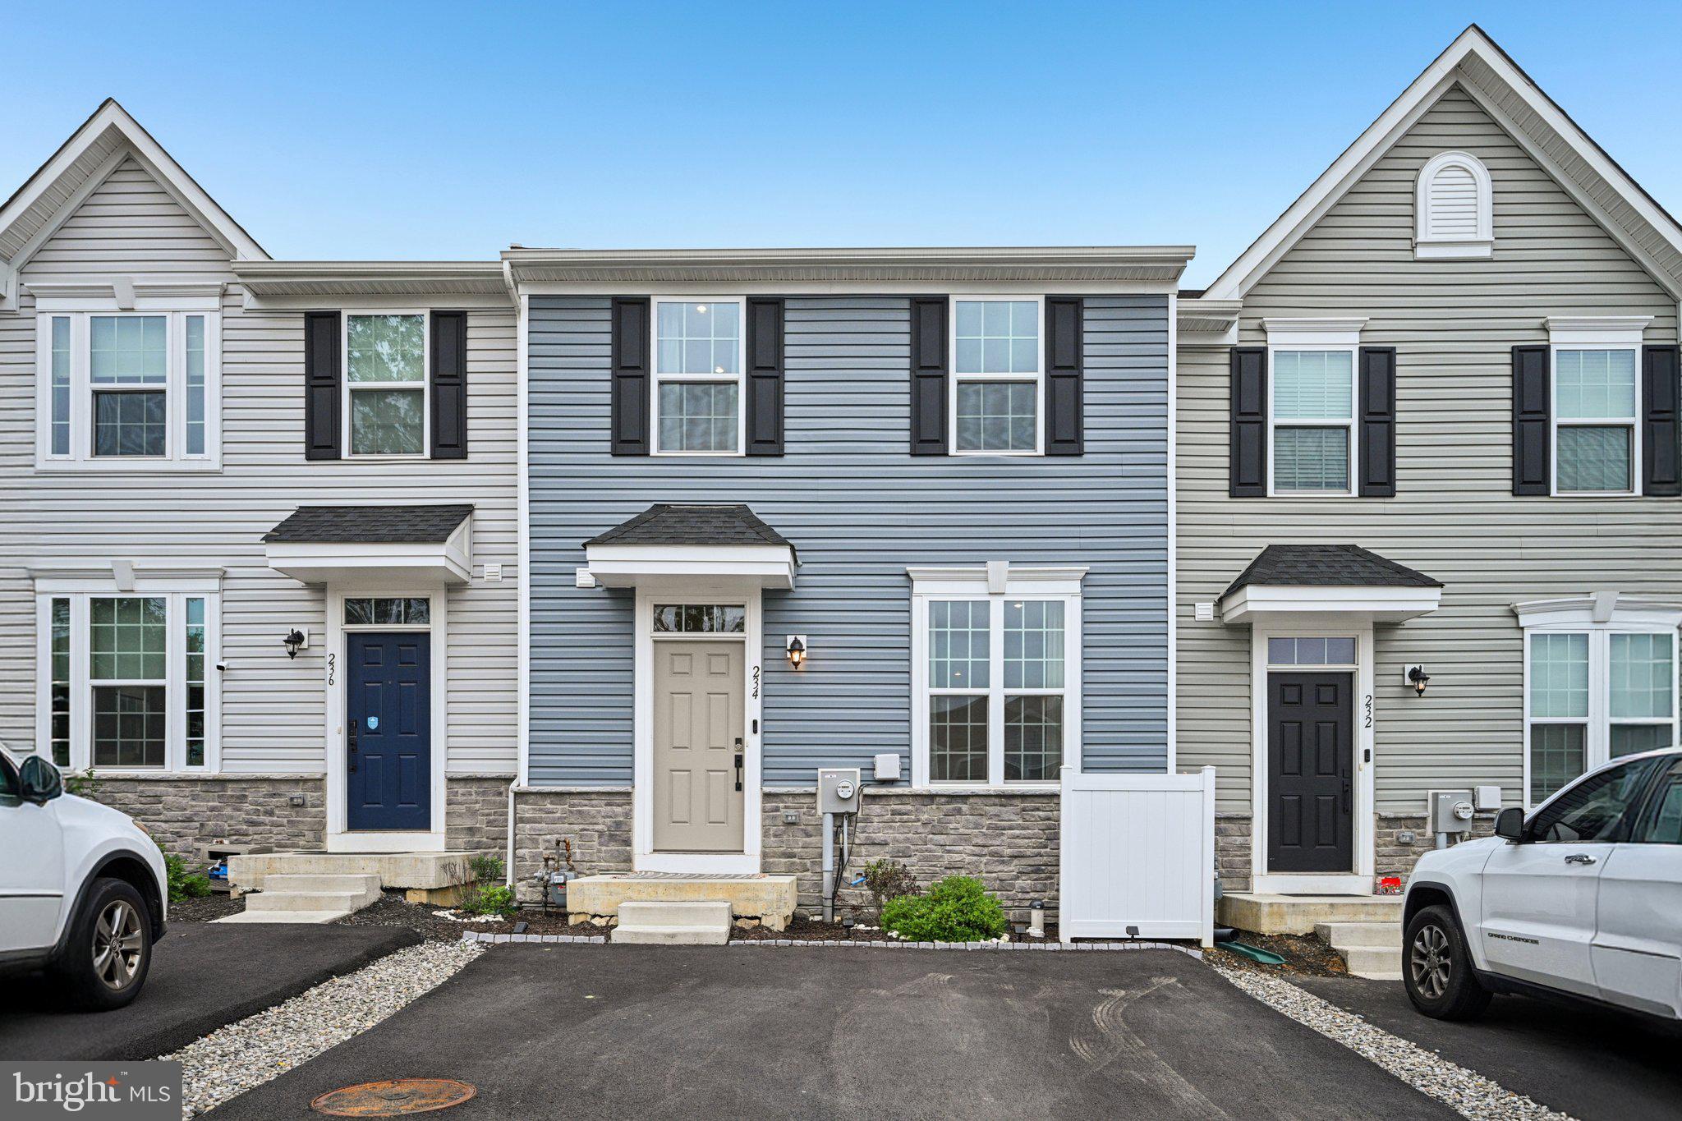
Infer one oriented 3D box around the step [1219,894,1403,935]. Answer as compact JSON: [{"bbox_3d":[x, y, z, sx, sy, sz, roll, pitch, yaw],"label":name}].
[{"bbox_3d":[4.820,3.410,10.850,1.900,0.340,1.080,0,-3,1],"label":"step"}]

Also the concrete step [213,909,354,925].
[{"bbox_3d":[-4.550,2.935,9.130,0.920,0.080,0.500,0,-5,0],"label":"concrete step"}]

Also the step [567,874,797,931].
[{"bbox_3d":[-1.380,3.040,10.050,1.900,0.420,1.100,0,-3,1],"label":"step"}]

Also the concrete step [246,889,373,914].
[{"bbox_3d":[-4.730,3.030,9.970,0.950,0.170,0.400,0,-3,1],"label":"concrete step"}]

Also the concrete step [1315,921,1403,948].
[{"bbox_3d":[4.650,3.260,9.780,0.900,0.180,0.310,0,-5,0],"label":"concrete step"}]

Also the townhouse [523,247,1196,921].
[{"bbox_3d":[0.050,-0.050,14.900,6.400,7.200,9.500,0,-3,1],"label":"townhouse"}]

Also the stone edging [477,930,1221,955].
[{"bbox_3d":[-0.070,3.090,9.000,5.950,0.120,0.250,0,-3,1],"label":"stone edging"}]

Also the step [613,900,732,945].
[{"bbox_3d":[-1.300,2.845,8.840,0.900,0.270,0.580,0,-5,0],"label":"step"}]

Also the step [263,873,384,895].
[{"bbox_3d":[-4.537,2.840,9.830,0.890,0.155,0.310,0,-5,0],"label":"step"}]

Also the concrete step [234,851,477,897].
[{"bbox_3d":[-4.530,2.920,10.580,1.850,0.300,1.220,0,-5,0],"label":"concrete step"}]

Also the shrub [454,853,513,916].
[{"bbox_3d":[-3.190,2.915,10.050,0.490,0.530,0.460,0,-5,0],"label":"shrub"}]

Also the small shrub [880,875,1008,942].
[{"bbox_3d":[0.880,2.980,9.600,1.080,0.600,0.920,0,-3,1],"label":"small shrub"}]

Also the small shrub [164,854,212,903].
[{"bbox_3d":[-6.250,2.985,10.550,0.550,0.480,0.500,0,-5,0],"label":"small shrub"}]

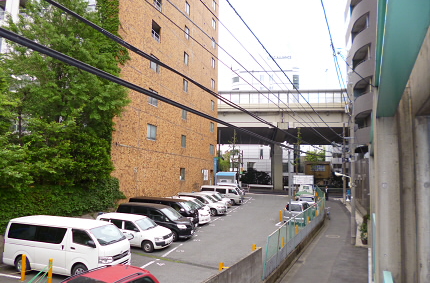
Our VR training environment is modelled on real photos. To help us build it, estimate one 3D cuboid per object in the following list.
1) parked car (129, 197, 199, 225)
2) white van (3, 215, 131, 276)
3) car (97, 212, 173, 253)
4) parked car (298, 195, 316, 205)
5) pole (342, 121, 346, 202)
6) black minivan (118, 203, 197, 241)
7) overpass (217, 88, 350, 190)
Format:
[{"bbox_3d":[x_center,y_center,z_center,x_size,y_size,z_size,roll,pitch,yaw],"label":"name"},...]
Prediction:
[{"bbox_3d":[-3.401,4.783,19.876,4.763,1.944,1.799,-1,-5,18],"label":"parked car"},{"bbox_3d":[-5.619,3.997,11.523,4.750,2.020,1.750,-1,-5,18],"label":"white van"},{"bbox_3d":[-4.164,4.584,15.235,4.200,1.520,1.690,-1,-5,18],"label":"car"},{"bbox_3d":[8.756,5.851,28.113,1.690,1.450,4.400,-1,-5,20],"label":"parked car"},{"bbox_3d":[14.371,2.348,33.053,0.300,8.950,0.300,1,-7,0],"label":"pole"},{"bbox_3d":[-3.400,4.680,17.680,4.620,1.840,1.710,0,-6,15],"label":"black minivan"},{"bbox_3d":[12.477,1.382,57.801,32.000,16.000,20.000,0,-7,6],"label":"overpass"}]

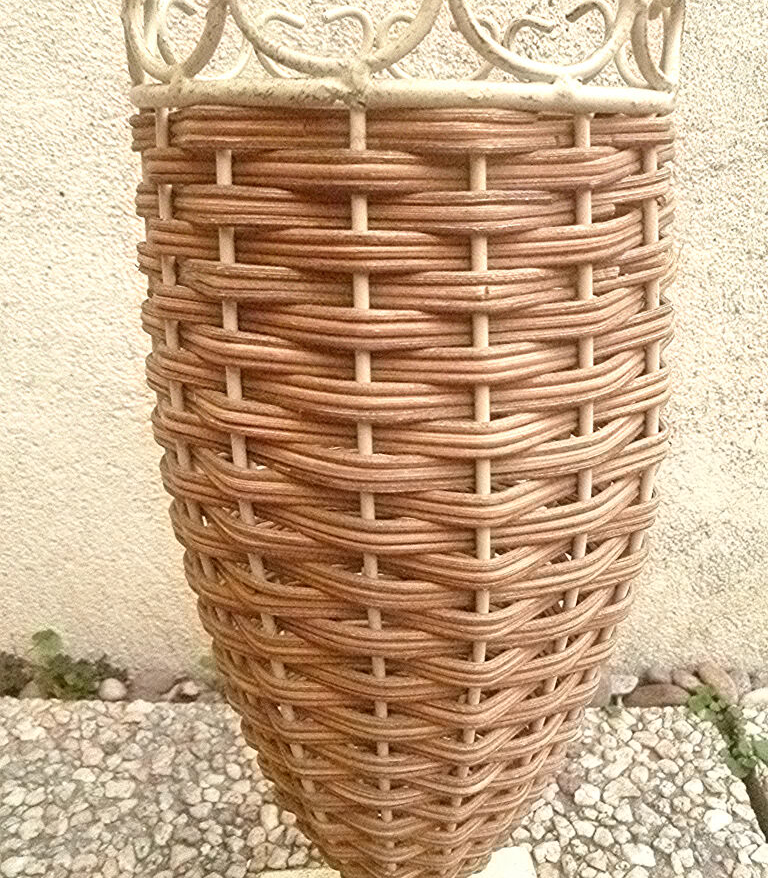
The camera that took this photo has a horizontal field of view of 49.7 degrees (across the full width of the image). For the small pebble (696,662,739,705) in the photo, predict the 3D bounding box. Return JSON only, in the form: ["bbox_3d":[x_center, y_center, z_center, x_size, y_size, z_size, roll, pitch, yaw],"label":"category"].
[{"bbox_3d":[0.372,0.273,0.923,0.030,0.034,0.062,-18,28,-39],"label":"small pebble"}]

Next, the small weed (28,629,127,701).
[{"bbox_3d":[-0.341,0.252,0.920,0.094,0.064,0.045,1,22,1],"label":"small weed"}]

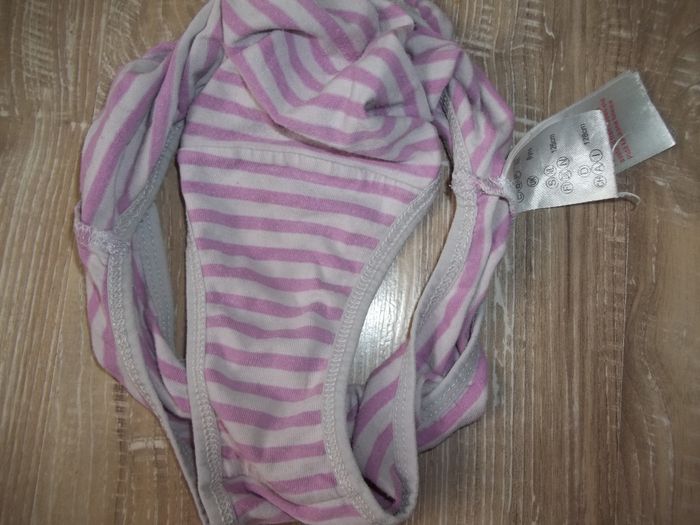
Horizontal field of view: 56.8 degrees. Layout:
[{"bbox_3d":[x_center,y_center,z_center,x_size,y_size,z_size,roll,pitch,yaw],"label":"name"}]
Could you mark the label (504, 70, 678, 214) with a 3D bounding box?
[{"bbox_3d":[0.098,-0.046,0.267,0.075,0.018,0.046,-24,81,-2],"label":"label"}]

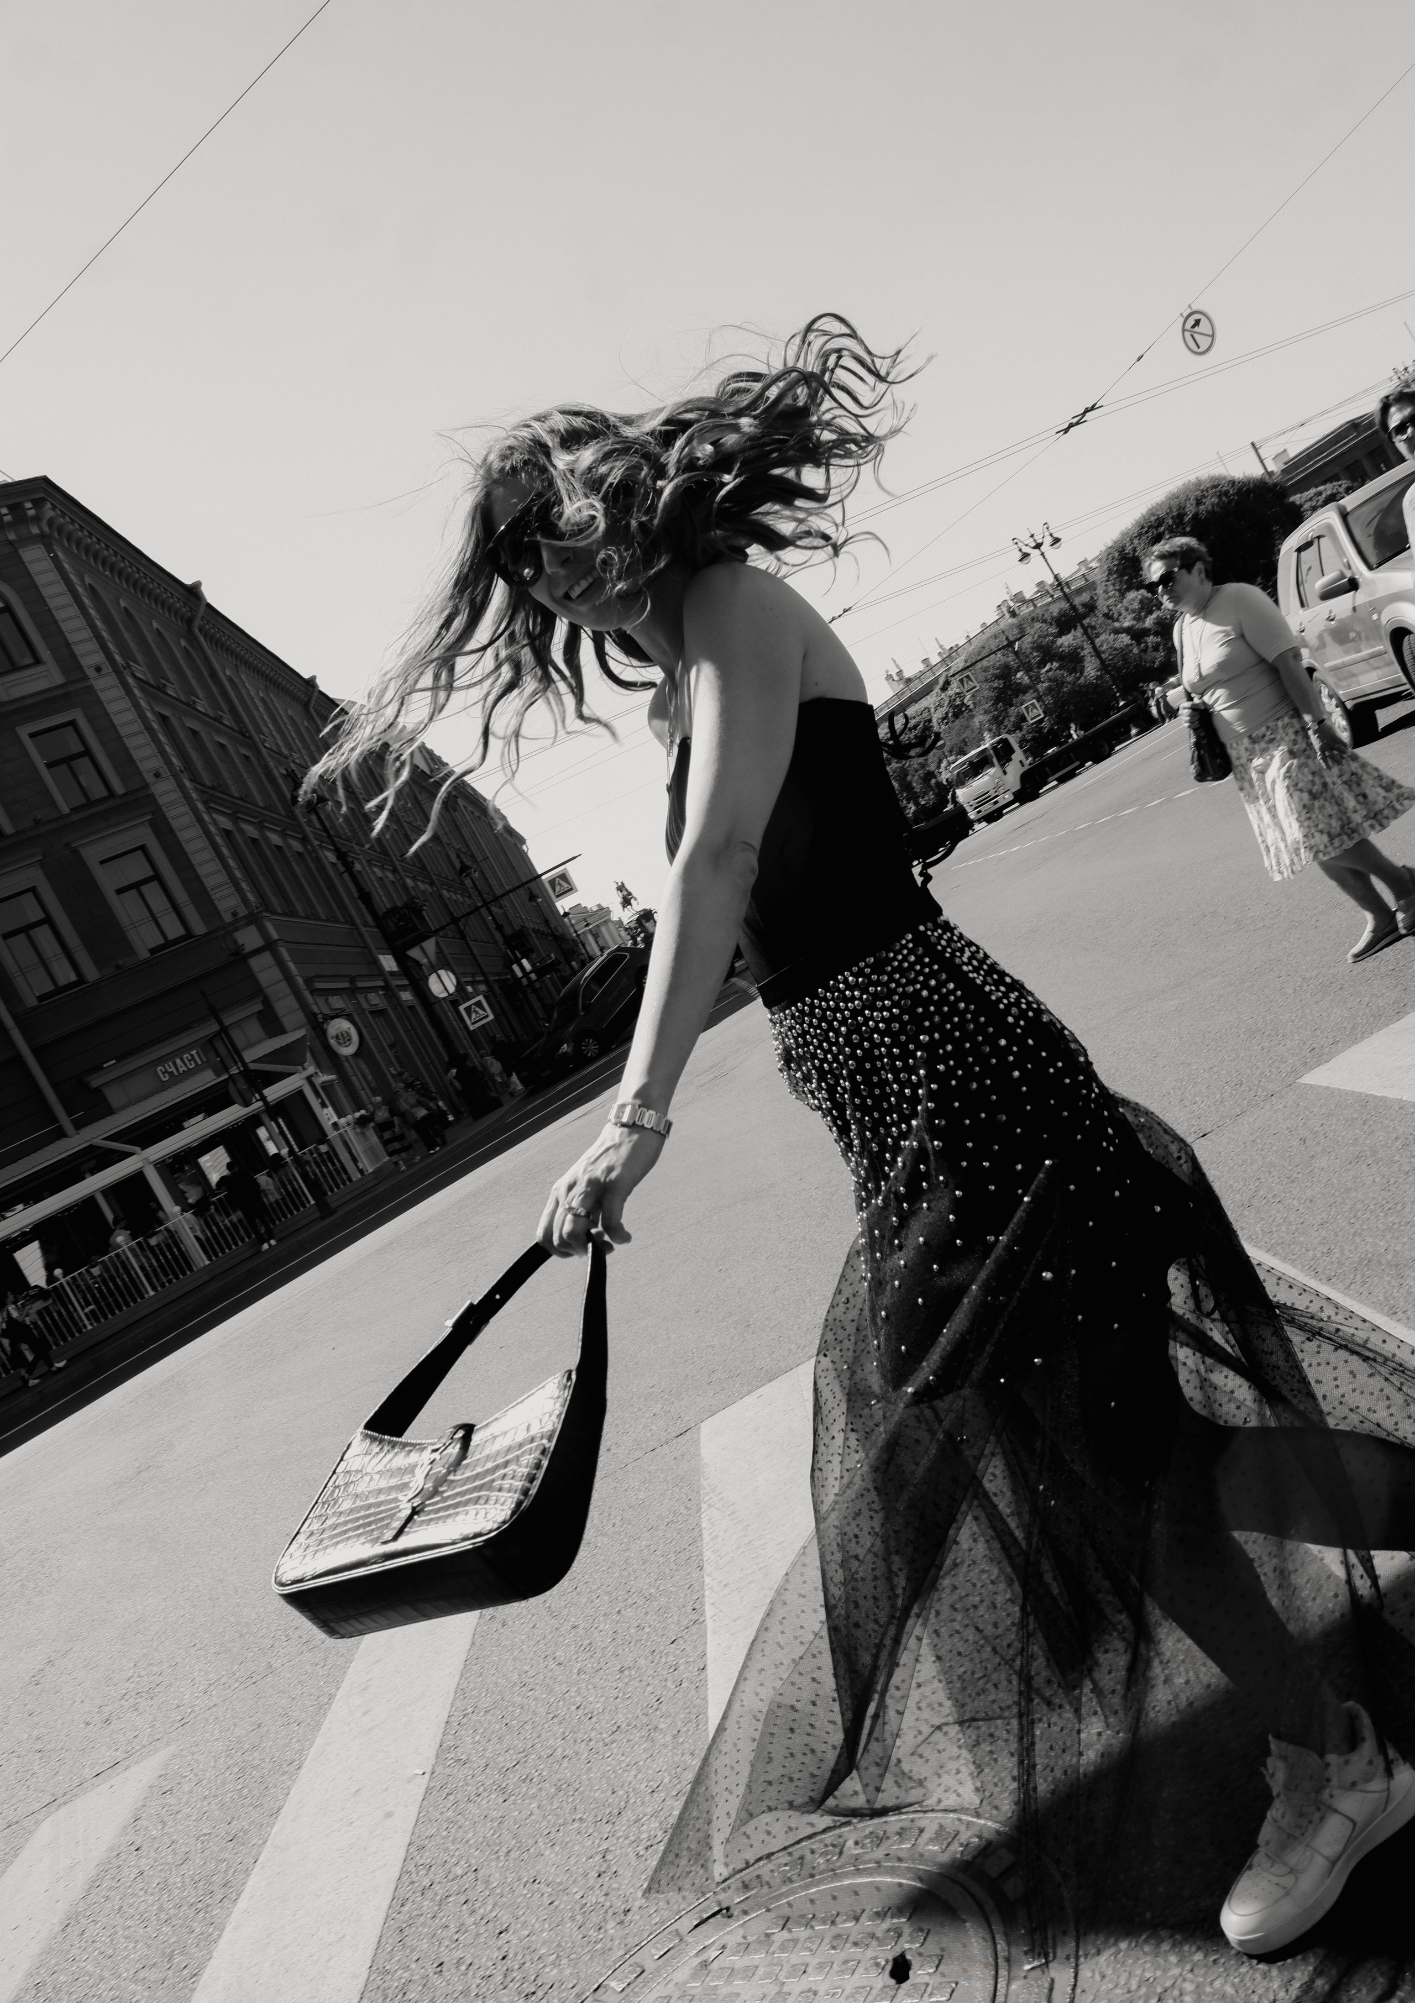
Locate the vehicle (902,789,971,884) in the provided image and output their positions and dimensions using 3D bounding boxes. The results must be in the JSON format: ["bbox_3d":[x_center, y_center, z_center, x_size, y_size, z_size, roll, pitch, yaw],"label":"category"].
[{"bbox_3d":[5.463,-4.551,46.000,4.900,1.650,1.950,-29,2,-26],"label":"vehicle"}]

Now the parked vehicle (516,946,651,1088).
[{"bbox_3d":[-2.750,0.170,36.500,1.840,1.620,4.500,-27,16,42],"label":"parked vehicle"}]

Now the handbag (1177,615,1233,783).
[{"bbox_3d":[1.737,-1.065,5.650,0.230,0.540,0.140,-29,1,-14],"label":"handbag"}]

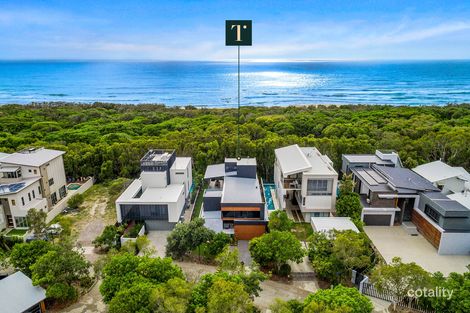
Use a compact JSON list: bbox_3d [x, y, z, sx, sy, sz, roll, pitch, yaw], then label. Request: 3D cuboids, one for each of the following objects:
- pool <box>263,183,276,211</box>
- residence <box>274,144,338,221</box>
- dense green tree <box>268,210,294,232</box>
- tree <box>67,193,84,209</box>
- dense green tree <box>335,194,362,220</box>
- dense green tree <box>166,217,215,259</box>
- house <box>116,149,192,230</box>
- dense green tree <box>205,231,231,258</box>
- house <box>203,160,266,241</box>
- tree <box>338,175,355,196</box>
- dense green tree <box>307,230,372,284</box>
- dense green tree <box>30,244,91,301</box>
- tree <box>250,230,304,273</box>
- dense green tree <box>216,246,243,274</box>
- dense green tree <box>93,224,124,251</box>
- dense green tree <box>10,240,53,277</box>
[{"bbox_3d":[7.400,8.702,65.151,2.400,1.000,12.600,0,17,0],"label":"pool"},{"bbox_3d":[13.900,4.630,64.260,9.800,10.300,18.500,0,17,0],"label":"residence"},{"bbox_3d":[7.780,11.320,52.570,4.330,4.410,4.330,0,17,0],"label":"dense green tree"},{"bbox_3d":[-31.960,8.810,62.800,3.250,3.170,3.250,0,17,0],"label":"tree"},{"bbox_3d":[20.000,8.824,55.247,4.600,4.600,4.500,0,17,0],"label":"dense green tree"},{"bbox_3d":[-6.400,11.504,45.191,6.800,5.400,6.400,0,17,0],"label":"dense green tree"},{"bbox_3d":[-13.600,5.084,57.705,9.400,10.300,19.300,0,17,0],"label":"house"},{"bbox_3d":[-2.500,12.356,45.140,3.700,3.800,3.600,0,17,0],"label":"dense green tree"},{"bbox_3d":[-0.250,6.456,56.140,10.700,8.600,17.500,0,17,0],"label":"house"},{"bbox_3d":[21.590,6.640,60.640,2.950,6.700,2.950,0,17,0],"label":"tree"},{"bbox_3d":[13.400,12.715,40.750,8.000,5.700,6.800,0,17,0],"label":"dense green tree"},{"bbox_3d":[-20.500,13.514,37.648,6.600,6.000,6.300,0,17,0],"label":"dense green tree"},{"bbox_3d":[5.730,13.560,43.670,7.700,5.370,7.700,0,17,0],"label":"tree"},{"bbox_3d":[-0.740,14.410,42.270,3.500,4.570,3.500,0,17,0],"label":"dense green tree"},{"bbox_3d":[-19.750,12.720,49.020,4.690,3.820,4.690,0,17,0],"label":"dense green tree"},{"bbox_3d":[-26.930,14.030,41.520,5.300,5.600,5.300,0,17,0],"label":"dense green tree"}]

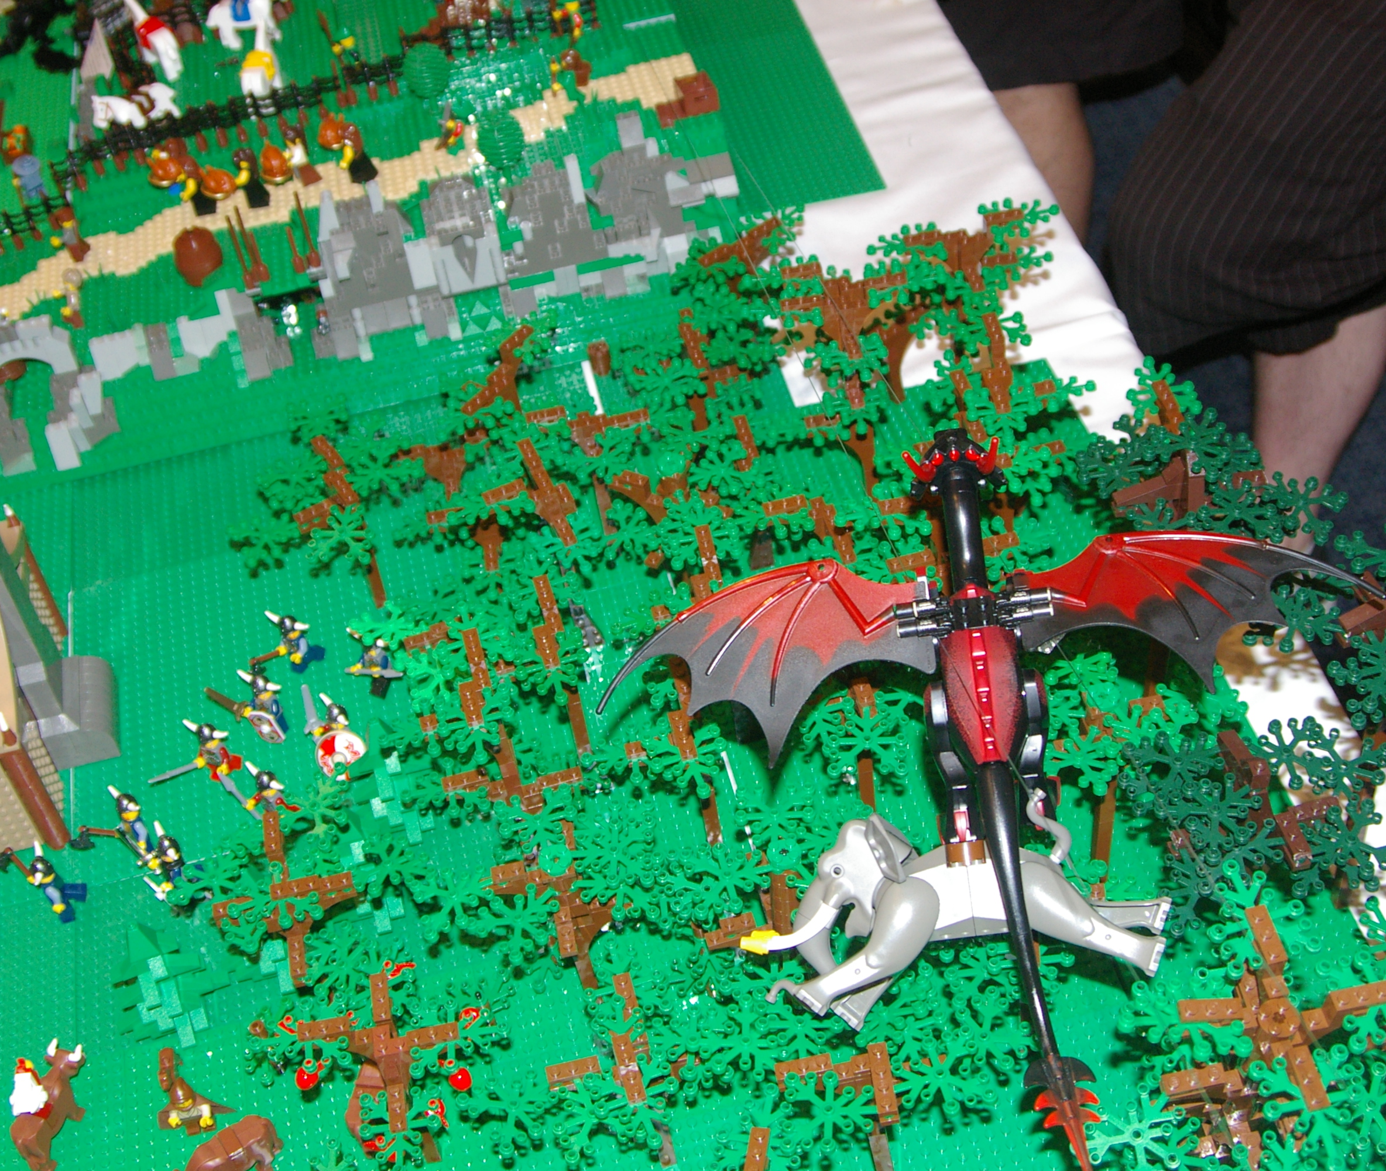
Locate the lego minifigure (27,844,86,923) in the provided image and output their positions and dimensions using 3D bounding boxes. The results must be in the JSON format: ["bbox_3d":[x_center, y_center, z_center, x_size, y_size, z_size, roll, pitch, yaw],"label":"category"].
[{"bbox_3d":[-0.370,0.175,1.189,0.026,0.046,0.028,-13,46,-4],"label":"lego minifigure"}]

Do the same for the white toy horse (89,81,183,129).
[{"bbox_3d":[-0.467,-0.399,1.735,0.065,0.046,0.018,-13,46,-4],"label":"white toy horse"}]

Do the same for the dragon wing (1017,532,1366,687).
[{"bbox_3d":[0.208,0.012,0.858,0.152,0.016,0.086,2,48,13],"label":"dragon wing"}]

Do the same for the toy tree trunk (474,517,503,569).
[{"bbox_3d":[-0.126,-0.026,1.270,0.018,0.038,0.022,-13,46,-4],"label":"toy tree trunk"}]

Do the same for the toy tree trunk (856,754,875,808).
[{"bbox_3d":[0.095,0.111,1.117,0.009,0.060,0.009,-13,46,-4],"label":"toy tree trunk"}]

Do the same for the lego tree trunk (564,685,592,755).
[{"bbox_3d":[-0.065,0.080,1.178,0.009,0.066,0.009,-13,46,-4],"label":"lego tree trunk"}]

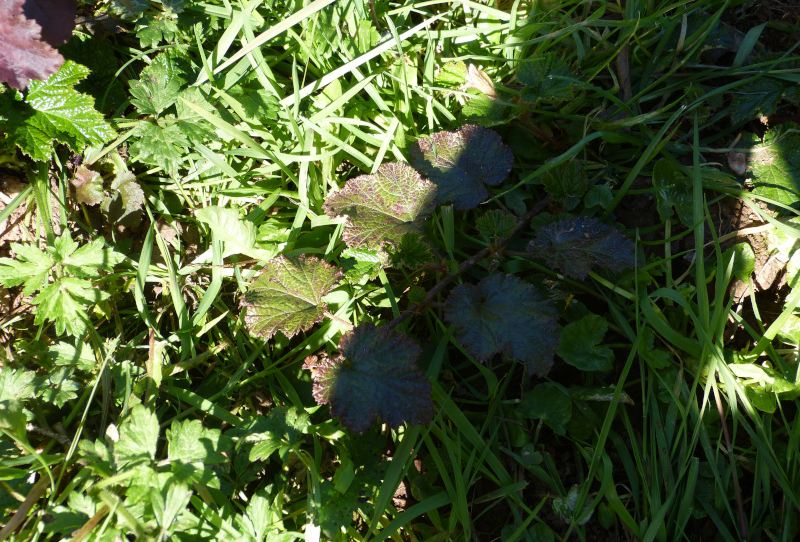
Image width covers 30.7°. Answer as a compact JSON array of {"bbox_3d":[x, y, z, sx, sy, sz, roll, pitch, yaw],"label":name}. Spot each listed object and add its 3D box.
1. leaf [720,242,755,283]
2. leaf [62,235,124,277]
[{"bbox_3d":[0.232,-0.004,1.000,0.027,0.007,0.029,-24,67,-11],"label":"leaf"},{"bbox_3d":[-0.206,-0.010,0.979,0.042,0.009,0.029,-2,65,-1],"label":"leaf"}]

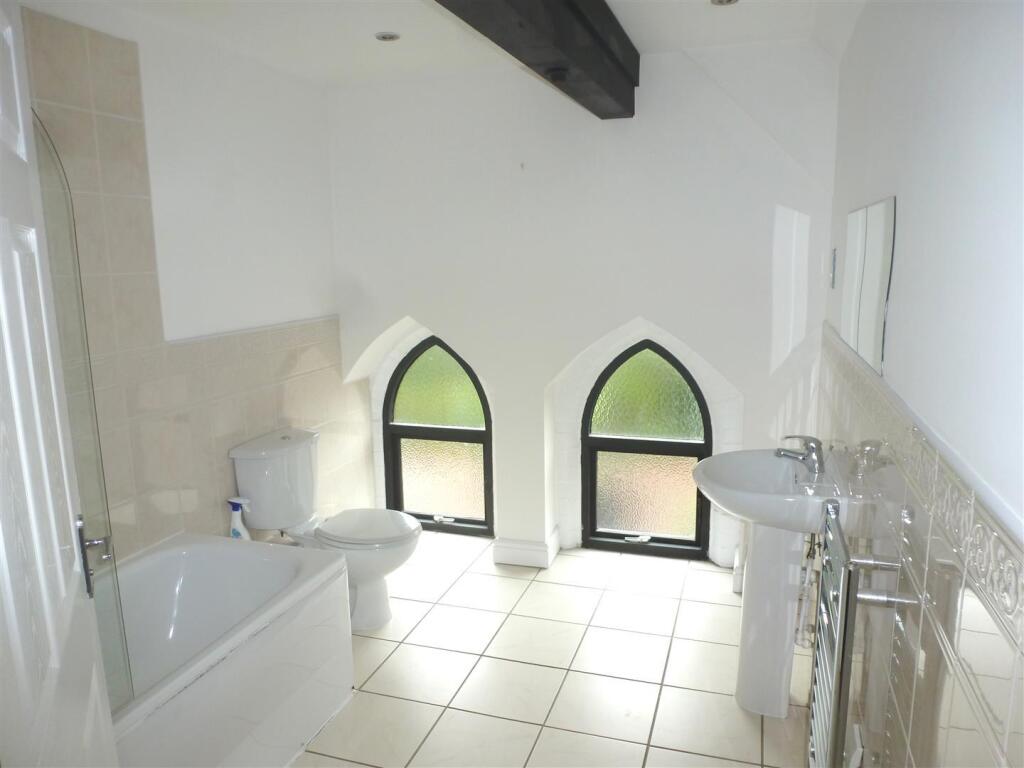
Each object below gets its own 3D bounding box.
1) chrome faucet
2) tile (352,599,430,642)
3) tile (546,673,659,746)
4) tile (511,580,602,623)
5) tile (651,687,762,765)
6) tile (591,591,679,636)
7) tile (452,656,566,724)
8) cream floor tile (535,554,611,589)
[{"bbox_3d":[0.903,0.220,2.227,0.150,0.120,0.053,2,10,18],"label":"chrome faucet"},{"bbox_3d":[-0.532,0.984,2.988,0.330,0.010,0.330,2,10,18],"label":"tile"},{"bbox_3d":[0.312,1.071,2.363,0.330,0.010,0.330,2,10,18],"label":"tile"},{"bbox_3d":[0.204,0.958,3.107,0.331,0.010,0.331,2,10,18],"label":"tile"},{"bbox_3d":[0.628,1.082,2.259,0.330,0.010,0.330,2,10,18],"label":"tile"},{"bbox_3d":[0.523,0.970,3.003,0.331,0.010,0.331,2,10,18],"label":"tile"},{"bbox_3d":[-0.005,1.065,2.479,0.331,0.010,0.331,2,10,18],"label":"tile"},{"bbox_3d":[0.310,0.901,3.402,0.330,0.010,0.330,2,10,18],"label":"cream floor tile"}]

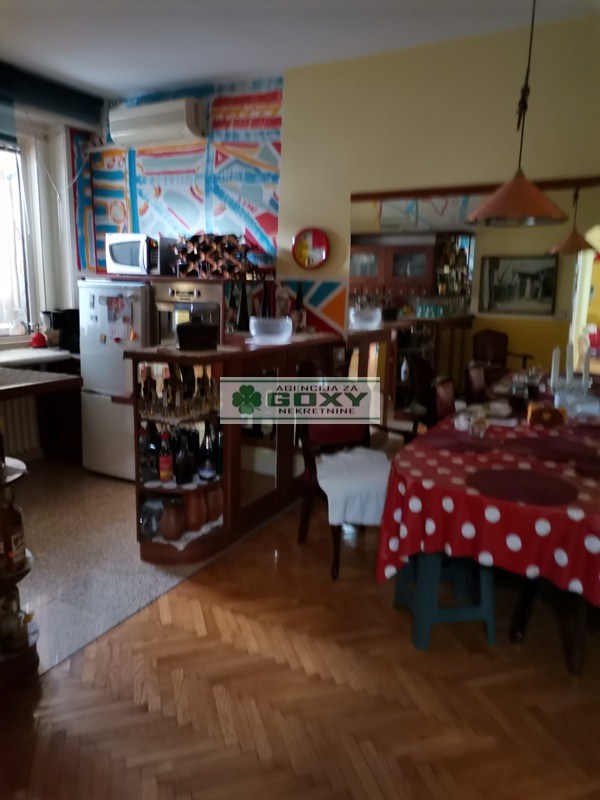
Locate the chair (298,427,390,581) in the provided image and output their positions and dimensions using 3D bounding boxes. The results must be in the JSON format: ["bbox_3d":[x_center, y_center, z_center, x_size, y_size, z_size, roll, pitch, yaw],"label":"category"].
[{"bbox_3d":[0.282,0.380,3.194,0.460,0.920,0.530,-3,11,-20],"label":"chair"}]

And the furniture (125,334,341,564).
[{"bbox_3d":[-0.292,0.169,3.749,0.441,1.063,1.750,6,12,28],"label":"furniture"}]

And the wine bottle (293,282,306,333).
[{"bbox_3d":[0.000,-0.602,3.964,0.080,0.333,0.080,1,11,0],"label":"wine bottle"}]

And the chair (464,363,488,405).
[{"bbox_3d":[1.436,0.233,4.139,0.520,0.900,0.470,6,12,26],"label":"chair"}]

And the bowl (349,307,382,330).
[{"bbox_3d":[0.529,-0.654,4.850,0.255,0.160,0.255,1,10,0],"label":"bowl"}]

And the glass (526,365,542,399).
[{"bbox_3d":[1.502,-0.106,3.850,0.085,0.190,0.085,6,12,26],"label":"glass"}]

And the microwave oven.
[{"bbox_3d":[-1.054,-1.013,4.218,0.465,0.269,0.360,6,12,24],"label":"microwave oven"}]

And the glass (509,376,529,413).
[{"bbox_3d":[1.179,-0.028,3.233,0.083,0.183,0.083,7,12,28],"label":"glass"}]

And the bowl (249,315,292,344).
[{"bbox_3d":[-0.176,-0.427,3.609,0.255,0.155,0.255,1,10,0],"label":"bowl"}]

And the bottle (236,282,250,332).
[{"bbox_3d":[-0.392,-0.641,4.173,0.080,0.337,0.080,7,12,28],"label":"bottle"}]

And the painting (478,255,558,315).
[{"bbox_3d":[2.478,-1.312,6.855,0.855,0.666,0.040,8,13,30],"label":"painting"}]

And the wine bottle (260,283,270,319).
[{"bbox_3d":[-0.248,-0.683,4.320,0.080,0.340,0.080,1,10,0],"label":"wine bottle"}]

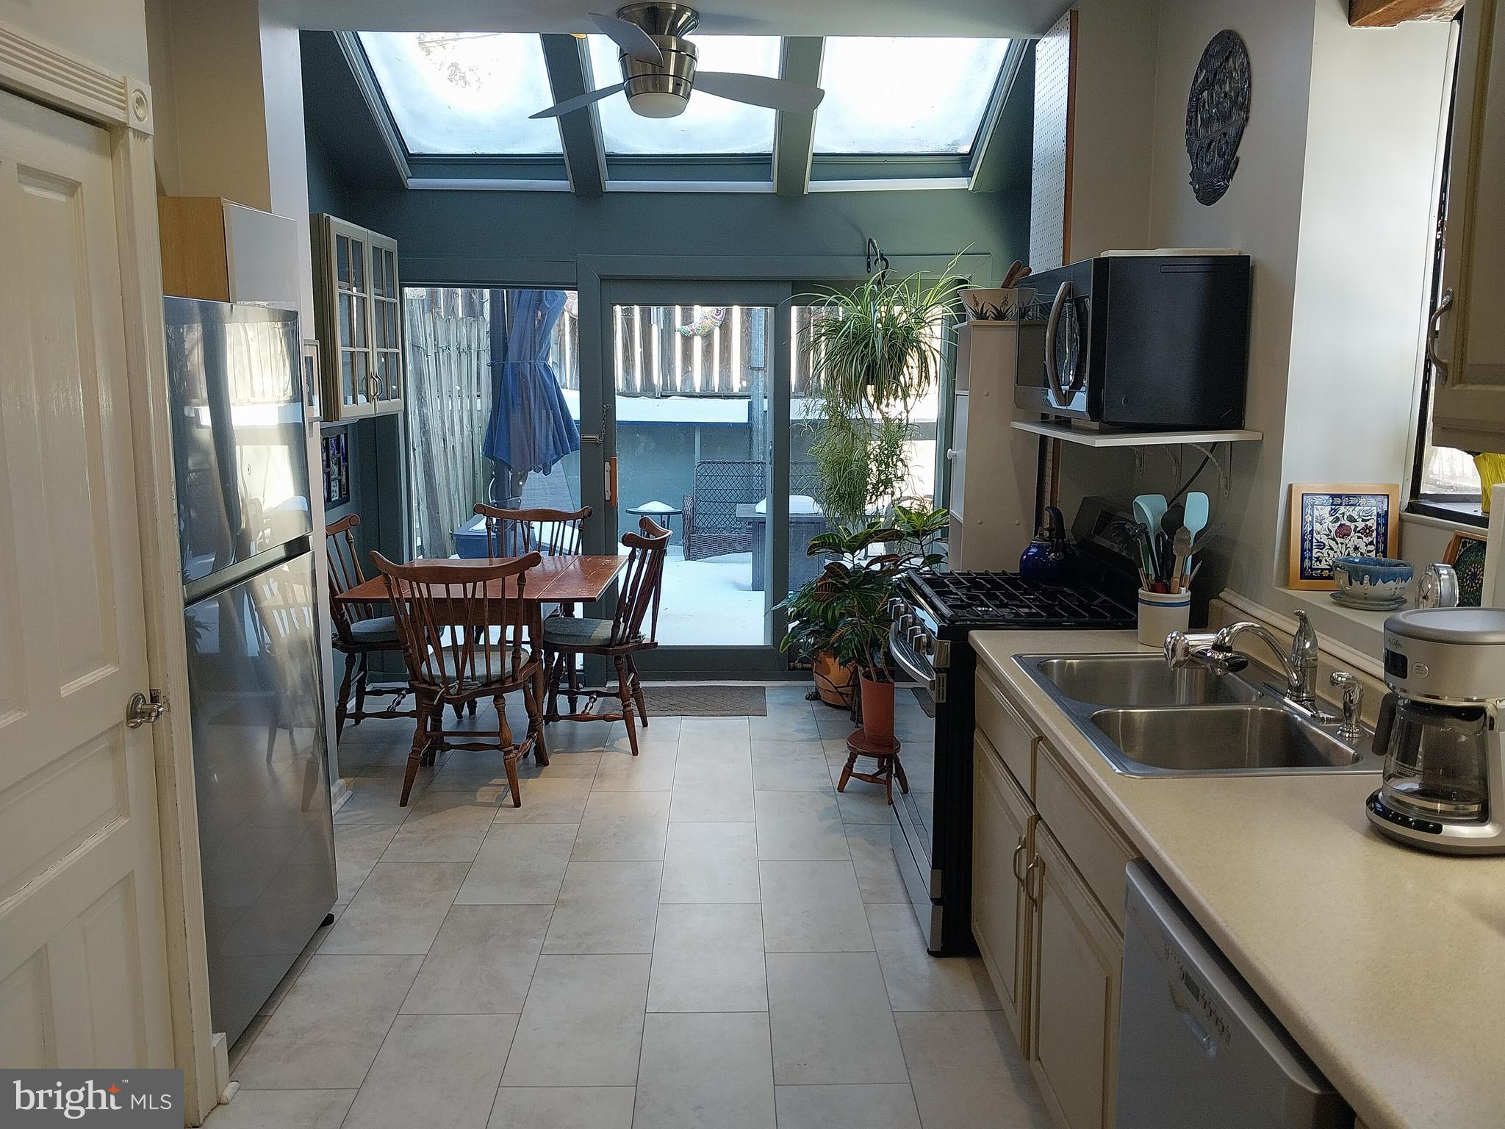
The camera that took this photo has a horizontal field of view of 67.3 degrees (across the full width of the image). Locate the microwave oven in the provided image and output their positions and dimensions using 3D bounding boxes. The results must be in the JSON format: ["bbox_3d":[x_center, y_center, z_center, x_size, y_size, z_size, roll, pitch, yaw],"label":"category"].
[{"bbox_3d":[0.997,-0.607,3.102,0.390,0.416,0.718,0,11,-1],"label":"microwave oven"}]

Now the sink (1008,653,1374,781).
[{"bbox_3d":[0.926,0.395,2.406,0.562,0.198,0.796,0,11,-1],"label":"sink"}]

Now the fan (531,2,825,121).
[{"bbox_3d":[-0.254,-1.524,3.437,1.030,0.300,1.030,0,10,-1],"label":"fan"}]

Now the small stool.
[{"bbox_3d":[0.473,0.779,4.356,0.255,0.218,0.244,0,11,-1],"label":"small stool"}]

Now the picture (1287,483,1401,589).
[{"bbox_3d":[1.378,-0.062,2.639,0.247,0.247,0.021,1,2,1],"label":"picture"}]

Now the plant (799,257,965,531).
[{"bbox_3d":[0.610,-0.791,5.291,0.764,1.258,0.572,0,11,-1],"label":"plant"}]

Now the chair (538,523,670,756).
[{"bbox_3d":[-0.625,0.290,4.734,0.570,0.945,0.550,1,10,3],"label":"chair"}]

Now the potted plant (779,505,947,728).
[{"bbox_3d":[0.450,0.247,4.967,0.680,0.960,0.660,0,10,-1],"label":"potted plant"}]

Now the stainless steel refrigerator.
[{"bbox_3d":[-1.599,0.254,2.839,0.754,1.778,0.780,0,11,-1],"label":"stainless steel refrigerator"}]

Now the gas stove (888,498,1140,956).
[{"bbox_3d":[0.799,0.428,3.386,0.735,1.180,0.755,0,10,-1],"label":"gas stove"}]

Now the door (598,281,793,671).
[{"bbox_3d":[-0.285,-0.416,5.683,0.966,1.966,0.052,0,11,-1],"label":"door"}]

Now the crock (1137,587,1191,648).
[{"bbox_3d":[1.055,0.133,2.893,0.136,0.138,0.136,0,10,-1],"label":"crock"}]

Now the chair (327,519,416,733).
[{"bbox_3d":[-1.578,0.285,4.726,0.570,0.945,0.550,-1,10,-5],"label":"chair"}]

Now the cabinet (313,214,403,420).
[{"bbox_3d":[-1.710,-0.985,4.596,0.320,0.750,0.920,0,10,-1],"label":"cabinet"}]

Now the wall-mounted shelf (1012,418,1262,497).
[{"bbox_3d":[1.020,-0.300,3.112,0.406,0.180,0.749,0,11,-1],"label":"wall-mounted shelf"}]

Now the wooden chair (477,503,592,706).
[{"bbox_3d":[-0.995,0.225,5.075,0.560,0.945,0.570,1,10,2],"label":"wooden chair"}]

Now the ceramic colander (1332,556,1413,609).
[{"bbox_3d":[1.327,0.045,2.421,0.152,0.092,0.152,0,10,-1],"label":"ceramic colander"}]

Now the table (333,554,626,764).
[{"bbox_3d":[-1.048,0.410,4.663,0.965,0.732,0.880,0,10,-1],"label":"table"}]

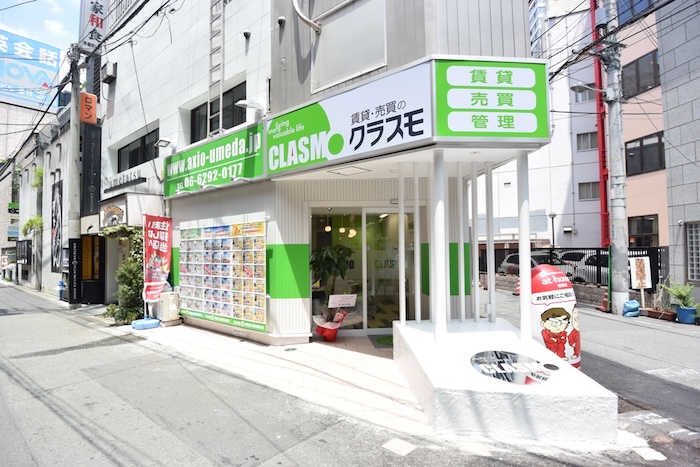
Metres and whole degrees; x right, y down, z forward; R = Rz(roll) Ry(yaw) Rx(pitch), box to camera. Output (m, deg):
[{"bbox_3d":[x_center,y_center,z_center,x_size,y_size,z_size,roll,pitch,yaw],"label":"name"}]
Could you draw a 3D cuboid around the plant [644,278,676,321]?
[{"bbox_3d":[6.886,1.472,7.750,0.320,0.880,0.580,0,-2,-9],"label":"plant"}]

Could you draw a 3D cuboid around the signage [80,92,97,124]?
[{"bbox_3d":[-7.239,-3.478,9.700,0.150,0.790,0.370,-2,-3,39],"label":"signage"}]

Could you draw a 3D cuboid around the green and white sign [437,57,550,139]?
[{"bbox_3d":[1.550,-1.436,3.839,1.280,0.860,0.120,0,-2,-5],"label":"green and white sign"}]

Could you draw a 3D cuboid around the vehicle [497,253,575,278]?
[{"bbox_3d":[7.350,1.453,13.900,1.650,1.480,4.100,-1,-2,2],"label":"vehicle"}]

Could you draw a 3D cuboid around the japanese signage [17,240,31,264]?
[{"bbox_3d":[-14.027,0.830,15.050,2.200,1.030,0.120,-2,-3,39],"label":"japanese signage"}]

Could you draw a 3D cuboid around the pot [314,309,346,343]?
[{"bbox_3d":[-0.323,1.541,5.800,0.500,0.530,0.480,0,-2,0],"label":"pot"}]

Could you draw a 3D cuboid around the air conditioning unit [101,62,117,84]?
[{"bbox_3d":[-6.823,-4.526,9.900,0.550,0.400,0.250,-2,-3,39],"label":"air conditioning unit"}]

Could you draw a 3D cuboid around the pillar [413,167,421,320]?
[{"bbox_3d":[0.914,0.131,4.720,0.065,2.160,0.065,-1,-2,0],"label":"pillar"}]

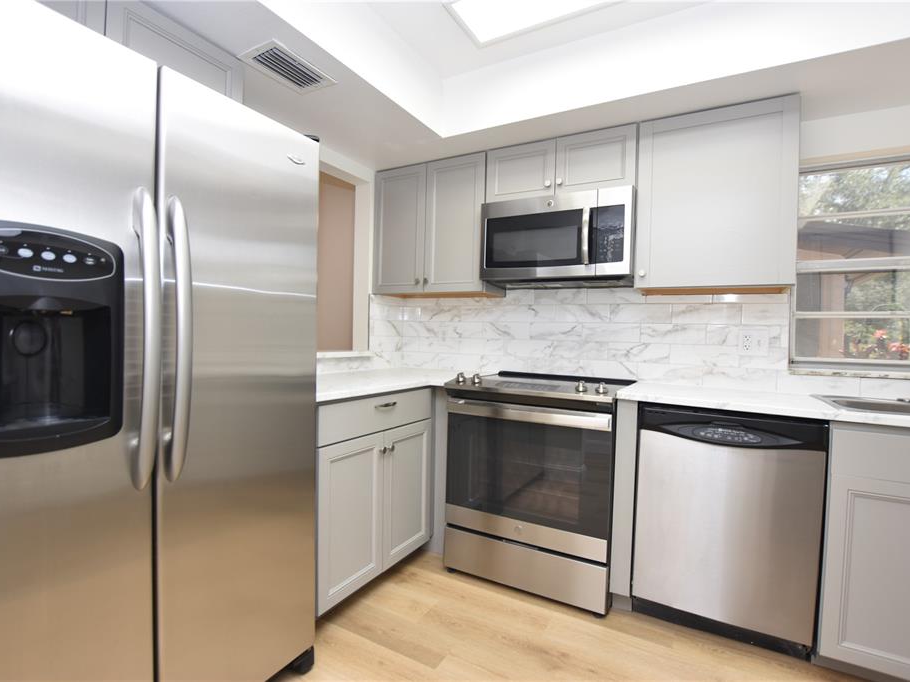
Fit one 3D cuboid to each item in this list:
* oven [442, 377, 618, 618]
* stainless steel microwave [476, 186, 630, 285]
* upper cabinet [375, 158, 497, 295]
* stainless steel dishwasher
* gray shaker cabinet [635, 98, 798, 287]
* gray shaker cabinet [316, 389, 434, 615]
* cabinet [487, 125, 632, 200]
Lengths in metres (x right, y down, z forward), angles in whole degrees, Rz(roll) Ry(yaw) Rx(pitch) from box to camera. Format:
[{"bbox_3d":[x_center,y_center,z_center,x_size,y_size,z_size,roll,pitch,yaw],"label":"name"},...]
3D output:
[{"bbox_3d":[0.448,0.671,2.163,0.754,0.927,0.693,2,1,29],"label":"oven"},{"bbox_3d":[0.567,-0.511,2.287,0.758,0.422,0.400,2,1,29],"label":"stainless steel microwave"},{"bbox_3d":[-0.097,-0.673,2.689,0.774,0.778,0.333,2,1,29],"label":"upper cabinet"},{"bbox_3d":[1.133,0.711,1.824,0.603,0.872,0.600,2,1,29],"label":"stainless steel dishwasher"},{"bbox_3d":[1.200,-0.626,1.979,0.609,0.778,0.333,2,1,29],"label":"gray shaker cabinet"},{"bbox_3d":[-0.578,0.653,1.998,0.612,0.856,0.753,2,1,29],"label":"gray shaker cabinet"},{"bbox_3d":[0.593,-0.874,2.313,0.773,0.325,0.333,2,1,29],"label":"cabinet"}]

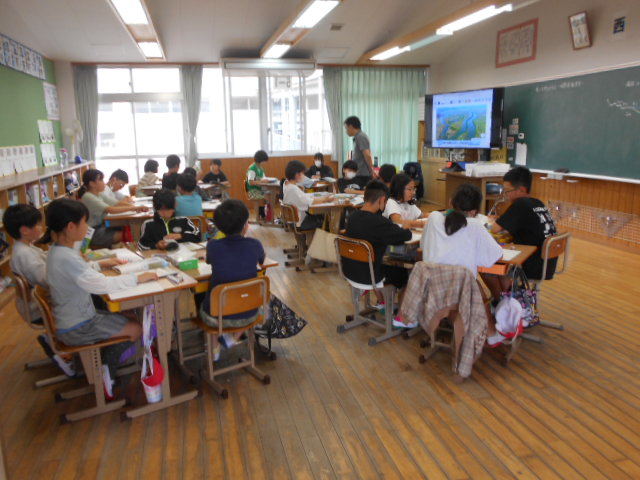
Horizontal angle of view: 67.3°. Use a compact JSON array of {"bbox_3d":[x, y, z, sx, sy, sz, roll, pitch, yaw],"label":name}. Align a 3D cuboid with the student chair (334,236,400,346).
[{"bbox_3d":[0.386,0.322,3.427,0.450,0.690,0.360,-13,18,-43],"label":"student chair"}]

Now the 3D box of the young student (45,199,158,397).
[{"bbox_3d":[-1.171,0.332,2.602,0.600,1.115,0.400,-10,16,-35],"label":"young student"}]

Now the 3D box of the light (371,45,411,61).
[{"bbox_3d":[1.121,-3.023,7.640,0.270,0.100,1.250,-4,13,-14],"label":"light"}]

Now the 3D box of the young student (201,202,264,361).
[{"bbox_3d":[-0.530,0.275,2.891,0.410,1.073,0.570,-9,15,-31],"label":"young student"}]

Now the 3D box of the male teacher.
[{"bbox_3d":[0.567,-0.911,6.740,0.420,1.620,0.450,-2,13,-2],"label":"male teacher"}]

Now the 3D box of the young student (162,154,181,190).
[{"bbox_3d":[-2.090,-0.648,6.961,0.405,1.150,0.511,-1,13,-2],"label":"young student"}]

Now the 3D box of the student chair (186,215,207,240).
[{"bbox_3d":[-1.291,0.046,4.820,0.370,0.660,0.440,-4,13,-14],"label":"student chair"}]

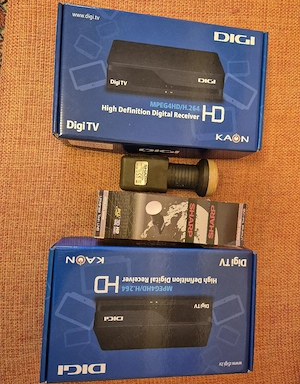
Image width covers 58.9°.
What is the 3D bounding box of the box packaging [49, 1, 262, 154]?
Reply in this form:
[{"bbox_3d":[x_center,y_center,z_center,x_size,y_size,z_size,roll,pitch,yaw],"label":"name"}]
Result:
[{"bbox_3d":[0.019,-0.160,0.417,0.304,0.070,0.180,3,90,-8],"label":"box packaging"}]

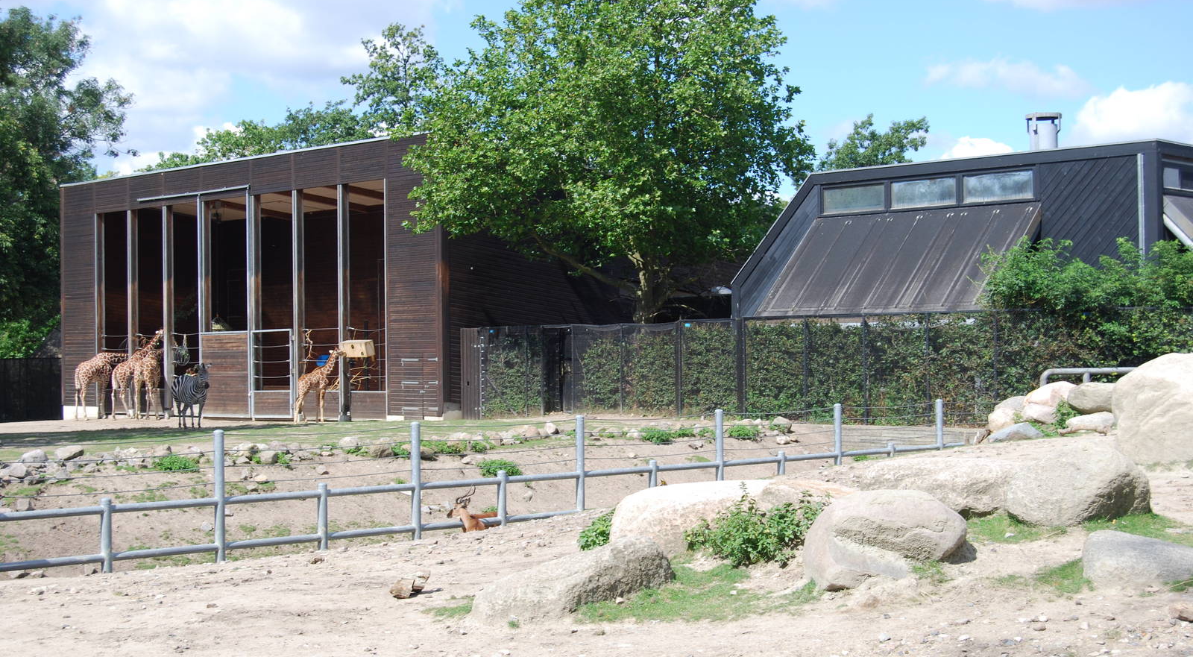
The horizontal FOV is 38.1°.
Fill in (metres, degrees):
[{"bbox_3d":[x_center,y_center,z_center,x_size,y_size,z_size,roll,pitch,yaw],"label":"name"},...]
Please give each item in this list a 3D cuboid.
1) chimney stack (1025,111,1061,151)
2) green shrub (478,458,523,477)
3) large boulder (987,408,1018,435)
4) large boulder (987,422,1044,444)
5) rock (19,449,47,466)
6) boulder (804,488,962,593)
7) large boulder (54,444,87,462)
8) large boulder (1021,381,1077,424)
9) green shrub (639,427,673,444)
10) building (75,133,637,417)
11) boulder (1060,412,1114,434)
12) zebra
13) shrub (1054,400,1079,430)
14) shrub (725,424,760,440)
[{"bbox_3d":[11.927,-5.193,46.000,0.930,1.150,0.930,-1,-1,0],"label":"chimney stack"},{"bbox_3d":[-1.566,2.261,28.000,0.726,0.318,0.620,-1,-1,-3],"label":"green shrub"},{"bbox_3d":[6.242,1.424,26.500,0.530,0.415,0.500,-1,-1,13],"label":"large boulder"},{"bbox_3d":[6.125,1.518,25.200,0.780,0.360,0.600,-1,-1,0],"label":"large boulder"},{"bbox_3d":[-11.363,2.603,34.800,0.550,0.330,0.440,-1,-1,0],"label":"rock"},{"bbox_3d":[2.374,1.726,14.200,1.240,0.780,1.000,-1,-1,0],"label":"boulder"},{"bbox_3d":[-10.886,2.574,35.700,0.630,0.320,0.460,-1,-1,0],"label":"large boulder"},{"bbox_3d":[7.089,1.159,27.000,0.890,0.686,0.750,-1,-1,15],"label":"large boulder"},{"bbox_3d":[1.279,2.298,37.000,0.720,0.350,0.600,-1,-1,0],"label":"green shrub"},{"bbox_3d":[-8.218,-0.961,51.566,18.250,7.340,6.800,-2,-1,43],"label":"building"},{"bbox_3d":[7.267,1.391,25.500,0.827,0.331,0.550,-1,-1,16],"label":"boulder"},{"bbox_3d":[-10.188,1.676,43.400,0.550,1.600,1.850,0,-1,-35],"label":"zebra"},{"bbox_3d":[7.134,1.309,26.200,0.382,0.439,0.380,-1,-1,15],"label":"shrub"},{"bbox_3d":[2.638,1.867,31.000,0.636,0.285,0.520,-1,-1,5],"label":"shrub"}]

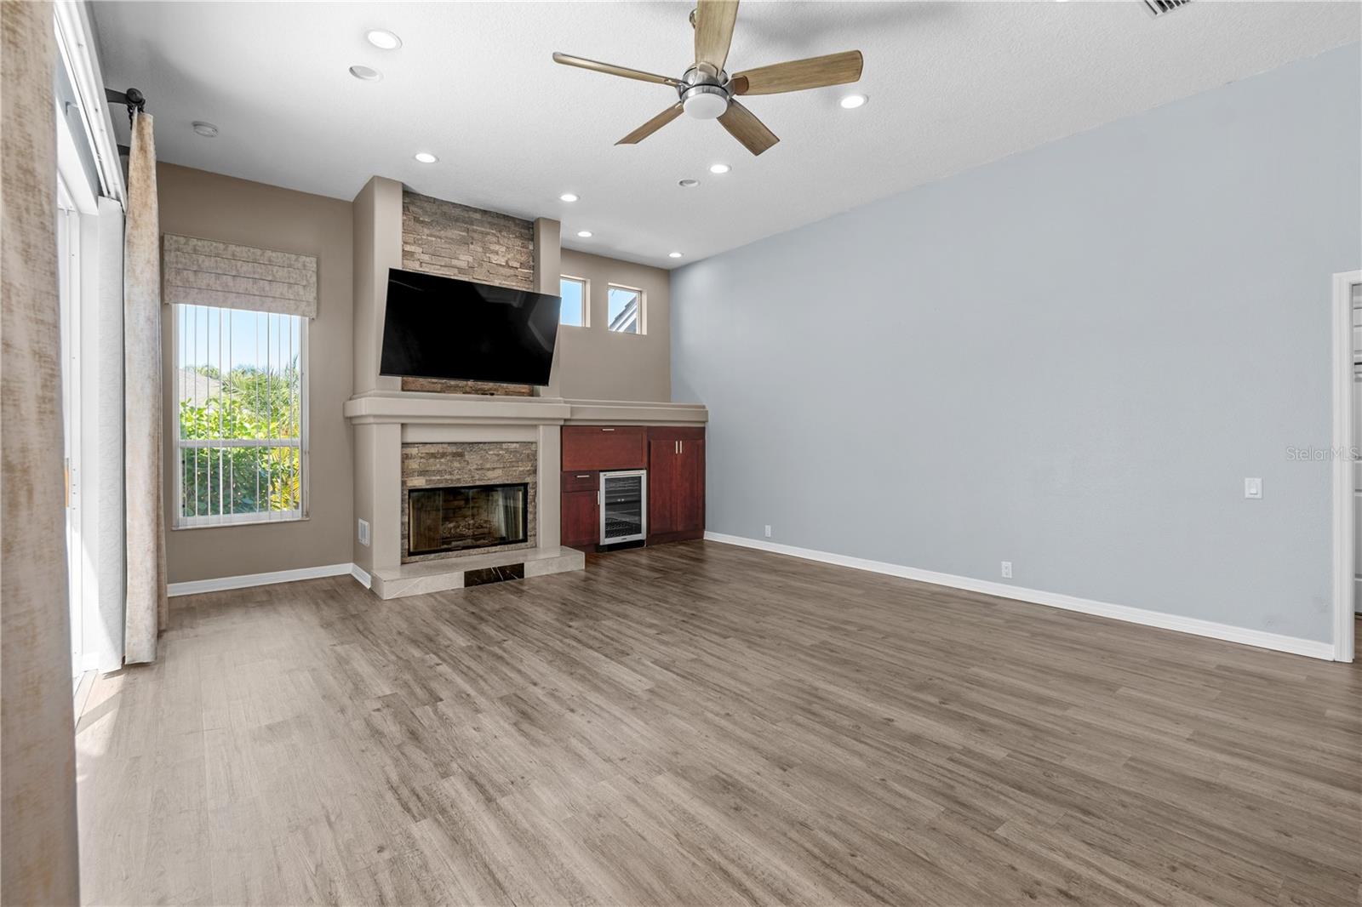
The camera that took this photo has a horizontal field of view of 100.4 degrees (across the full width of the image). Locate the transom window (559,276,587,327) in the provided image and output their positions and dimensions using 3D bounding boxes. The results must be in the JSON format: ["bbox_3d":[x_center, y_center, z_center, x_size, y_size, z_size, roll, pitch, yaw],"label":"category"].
[{"bbox_3d":[-1.378,-1.768,6.601,0.556,0.571,0.120,-1,1,-37],"label":"transom window"}]

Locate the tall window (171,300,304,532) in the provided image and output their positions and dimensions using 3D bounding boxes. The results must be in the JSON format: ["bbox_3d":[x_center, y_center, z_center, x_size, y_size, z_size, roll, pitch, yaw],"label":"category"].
[{"bbox_3d":[-3.736,-0.314,4.848,0.915,1.831,0.110,-1,1,-37],"label":"tall window"}]

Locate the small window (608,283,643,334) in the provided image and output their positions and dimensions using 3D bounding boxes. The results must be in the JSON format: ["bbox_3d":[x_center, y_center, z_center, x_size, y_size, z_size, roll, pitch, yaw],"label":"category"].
[{"bbox_3d":[-0.703,-1.786,7.084,0.562,0.571,0.120,-1,1,-37],"label":"small window"}]

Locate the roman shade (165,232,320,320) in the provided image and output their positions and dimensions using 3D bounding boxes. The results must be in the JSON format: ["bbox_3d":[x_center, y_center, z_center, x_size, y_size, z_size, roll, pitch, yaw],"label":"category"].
[{"bbox_3d":[-3.680,-1.486,4.802,1.025,0.558,0.090,-1,1,-37],"label":"roman shade"}]

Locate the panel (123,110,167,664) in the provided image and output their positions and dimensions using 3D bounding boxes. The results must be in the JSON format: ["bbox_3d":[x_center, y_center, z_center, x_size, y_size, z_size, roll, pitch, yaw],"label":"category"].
[{"bbox_3d":[-3.284,-0.385,3.489,0.181,3.090,0.734,-1,1,-42],"label":"panel"}]

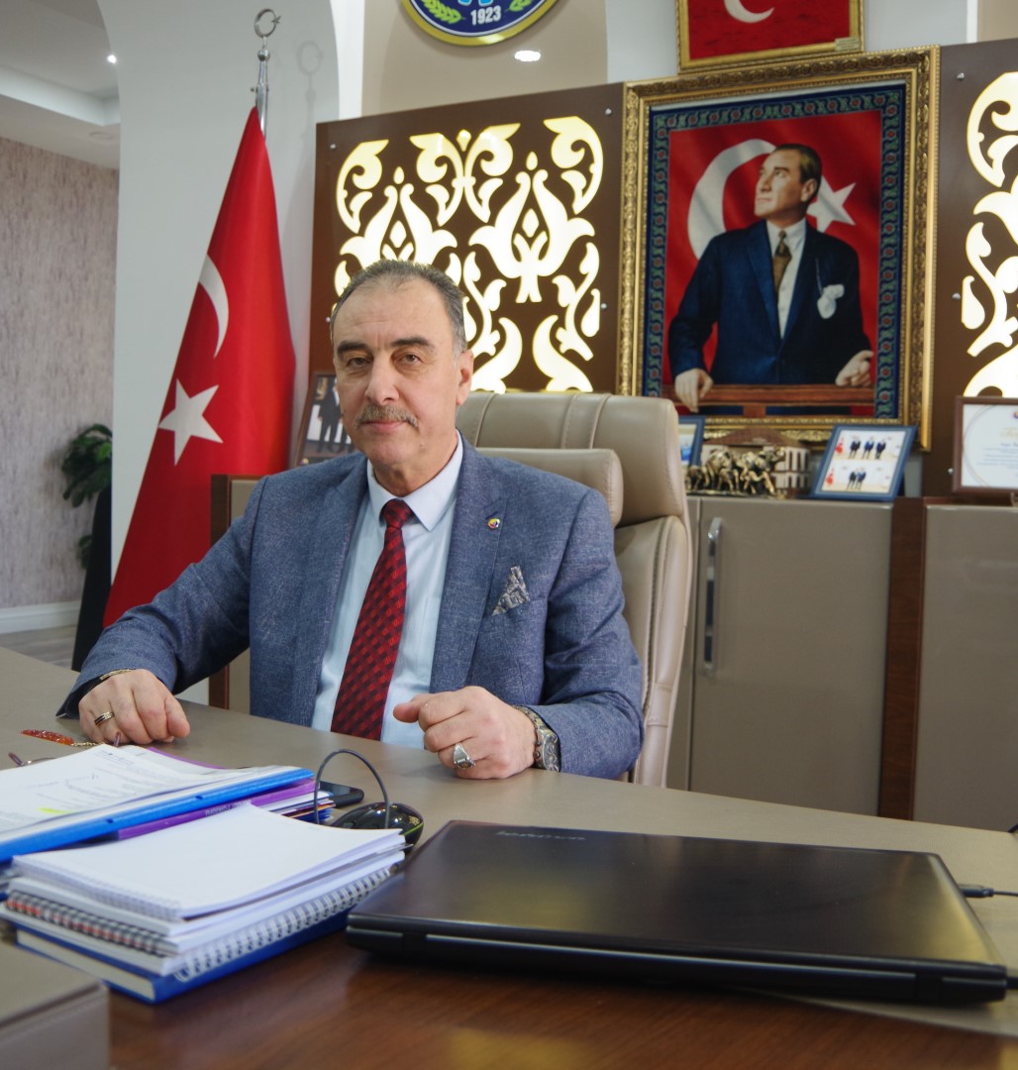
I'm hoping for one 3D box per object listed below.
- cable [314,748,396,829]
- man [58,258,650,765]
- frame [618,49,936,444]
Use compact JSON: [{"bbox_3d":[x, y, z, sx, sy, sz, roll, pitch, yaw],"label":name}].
[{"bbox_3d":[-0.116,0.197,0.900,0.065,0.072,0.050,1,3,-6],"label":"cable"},{"bbox_3d":[-0.165,0.322,1.330,0.630,1.310,0.700,2,3,16],"label":"man"},{"bbox_3d":[0.660,-0.698,3.040,0.768,0.943,0.055,3,3,24],"label":"frame"}]

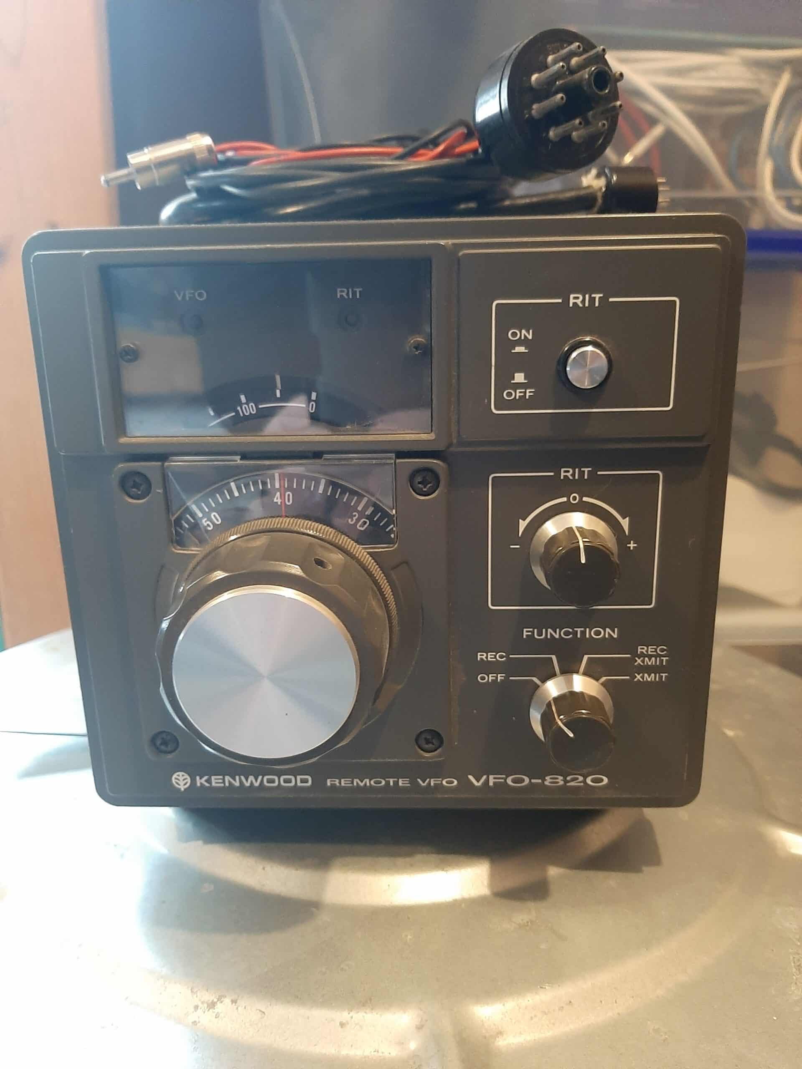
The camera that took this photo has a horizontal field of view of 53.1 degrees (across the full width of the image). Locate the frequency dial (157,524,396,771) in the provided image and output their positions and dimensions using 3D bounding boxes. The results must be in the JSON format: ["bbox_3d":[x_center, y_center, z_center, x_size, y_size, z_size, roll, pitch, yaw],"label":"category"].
[{"bbox_3d":[-0.030,0.026,0.192,0.056,0.056,0.033,-1,15,2],"label":"frequency dial"}]

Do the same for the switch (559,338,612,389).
[{"bbox_3d":[0.042,-0.039,0.183,0.013,0.013,0.006,-1,15,2],"label":"switch"}]

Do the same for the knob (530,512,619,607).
[{"bbox_3d":[0.043,0.007,0.192,0.022,0.022,0.018,-1,15,2],"label":"knob"}]

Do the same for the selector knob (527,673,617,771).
[{"bbox_3d":[0.044,0.048,0.203,0.022,0.022,0.018,-1,15,2],"label":"selector knob"}]

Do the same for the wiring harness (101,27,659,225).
[{"bbox_3d":[-0.002,-0.106,0.229,0.150,0.048,0.088,-1,15,2],"label":"wiring harness"}]

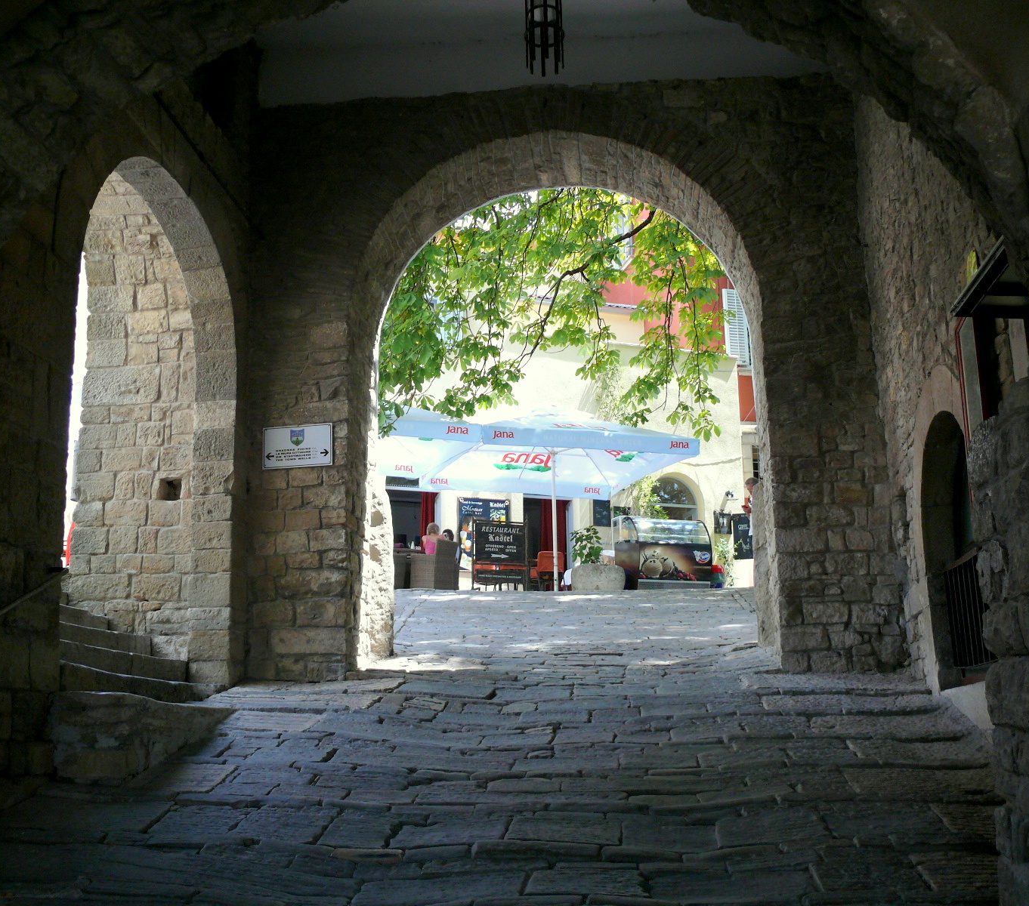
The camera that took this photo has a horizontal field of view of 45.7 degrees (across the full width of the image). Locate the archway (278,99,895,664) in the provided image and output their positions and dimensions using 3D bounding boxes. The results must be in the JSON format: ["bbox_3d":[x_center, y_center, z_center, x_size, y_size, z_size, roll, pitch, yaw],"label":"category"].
[{"bbox_3d":[0.535,-0.485,11.965,5.519,5.316,1.600,-2,-13,5],"label":"archway"}]

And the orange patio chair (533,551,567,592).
[{"bbox_3d":[0.576,2.147,21.006,0.520,0.860,0.560,3,-14,-18],"label":"orange patio chair"}]

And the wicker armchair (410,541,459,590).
[{"bbox_3d":[-1.290,1.861,19.802,0.600,0.870,0.570,-14,-18,43],"label":"wicker armchair"}]

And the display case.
[{"bbox_3d":[2.396,1.617,19.763,1.300,1.280,0.900,3,-14,-18],"label":"display case"}]

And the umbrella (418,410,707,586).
[{"bbox_3d":[0.675,0.805,20.695,3.650,3.260,3.650,3,-14,-18],"label":"umbrella"}]

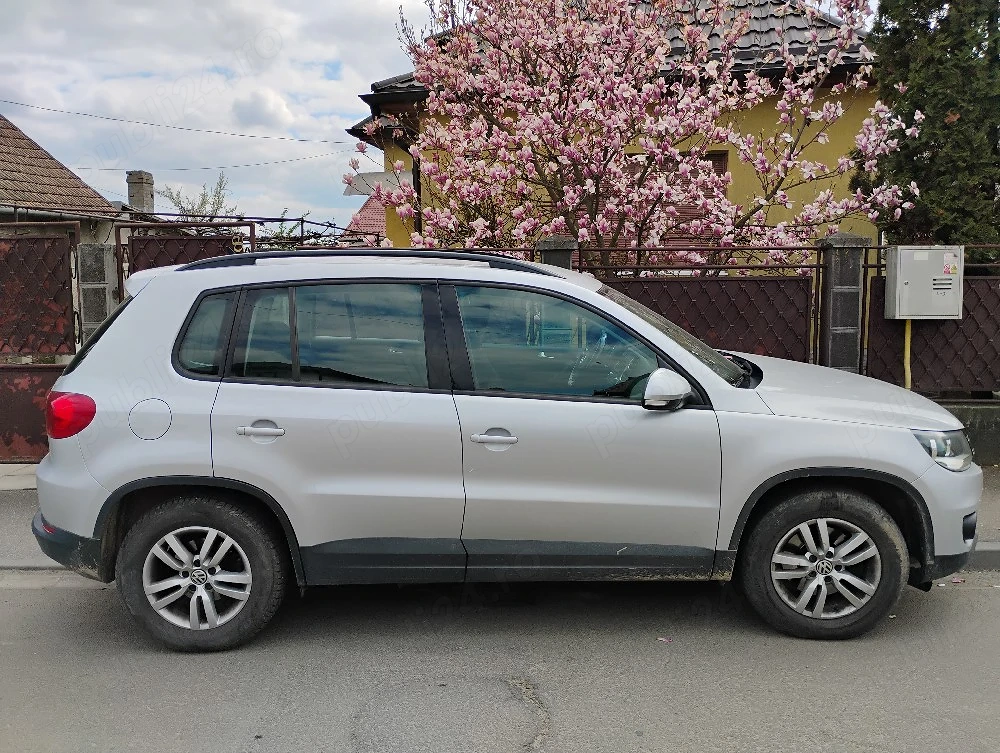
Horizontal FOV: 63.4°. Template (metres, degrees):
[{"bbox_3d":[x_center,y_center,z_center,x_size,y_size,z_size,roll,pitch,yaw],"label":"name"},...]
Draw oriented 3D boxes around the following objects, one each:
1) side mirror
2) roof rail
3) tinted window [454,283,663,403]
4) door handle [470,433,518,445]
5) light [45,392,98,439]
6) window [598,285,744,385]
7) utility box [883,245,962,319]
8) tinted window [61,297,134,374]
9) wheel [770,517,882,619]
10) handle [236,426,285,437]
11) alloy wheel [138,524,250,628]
[{"bbox_3d":[0.665,0.045,3.259,0.200,0.170,0.220,0,5,-2],"label":"side mirror"},{"bbox_3d":[-0.576,-0.495,3.511,1.630,0.120,0.070,0,5,-2],"label":"roof rail"},{"bbox_3d":[0.238,-0.146,3.409,0.860,0.500,0.060,0,-17,-2],"label":"tinted window"},{"bbox_3d":[-0.022,0.253,3.286,0.190,0.035,0.045,3,6,-1],"label":"door handle"},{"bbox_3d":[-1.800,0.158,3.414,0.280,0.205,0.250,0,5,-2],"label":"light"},{"bbox_3d":[0.804,-0.230,4.158,0.860,0.140,1.400,33,3,-4],"label":"window"},{"bbox_3d":[3.279,-0.721,6.265,0.500,0.550,0.200,0,6,1],"label":"utility box"},{"bbox_3d":[-1.780,-0.252,4.080,0.100,0.470,1.200,41,4,-5],"label":"tinted window"},{"bbox_3d":[1.360,0.797,3.464,0.442,0.442,0.180,0,6,3],"label":"wheel"},{"bbox_3d":[-0.957,0.219,3.262,0.190,0.035,0.045,2,6,-1],"label":"handle"},{"bbox_3d":[-1.243,0.823,3.411,0.442,0.442,0.180,-1,6,-1],"label":"alloy wheel"}]

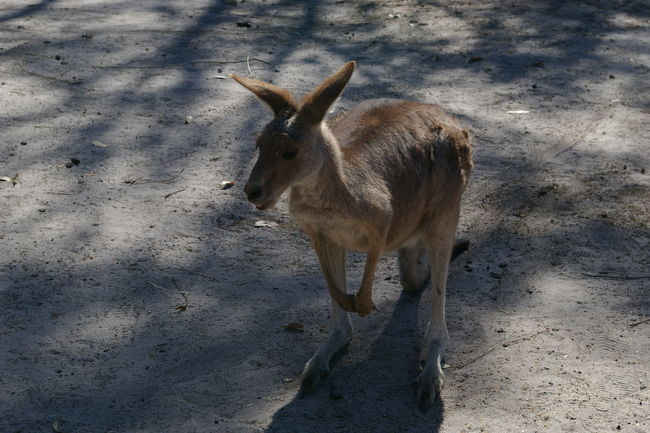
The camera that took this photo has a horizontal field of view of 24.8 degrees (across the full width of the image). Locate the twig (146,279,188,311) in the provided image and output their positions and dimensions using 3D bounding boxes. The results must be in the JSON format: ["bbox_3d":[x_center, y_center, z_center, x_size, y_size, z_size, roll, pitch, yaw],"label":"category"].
[{"bbox_3d":[-0.302,0.153,2.966,0.060,0.015,0.157,-15,29,-29],"label":"twig"}]

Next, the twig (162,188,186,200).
[{"bbox_3d":[-0.349,-0.052,3.412,0.016,0.010,0.081,17,30,33],"label":"twig"}]

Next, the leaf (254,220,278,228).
[{"bbox_3d":[-0.131,0.017,3.261,0.053,0.012,0.028,0,25,0],"label":"leaf"}]

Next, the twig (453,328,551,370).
[{"bbox_3d":[0.331,0.246,2.767,0.252,0.015,0.019,-18,30,-33],"label":"twig"}]

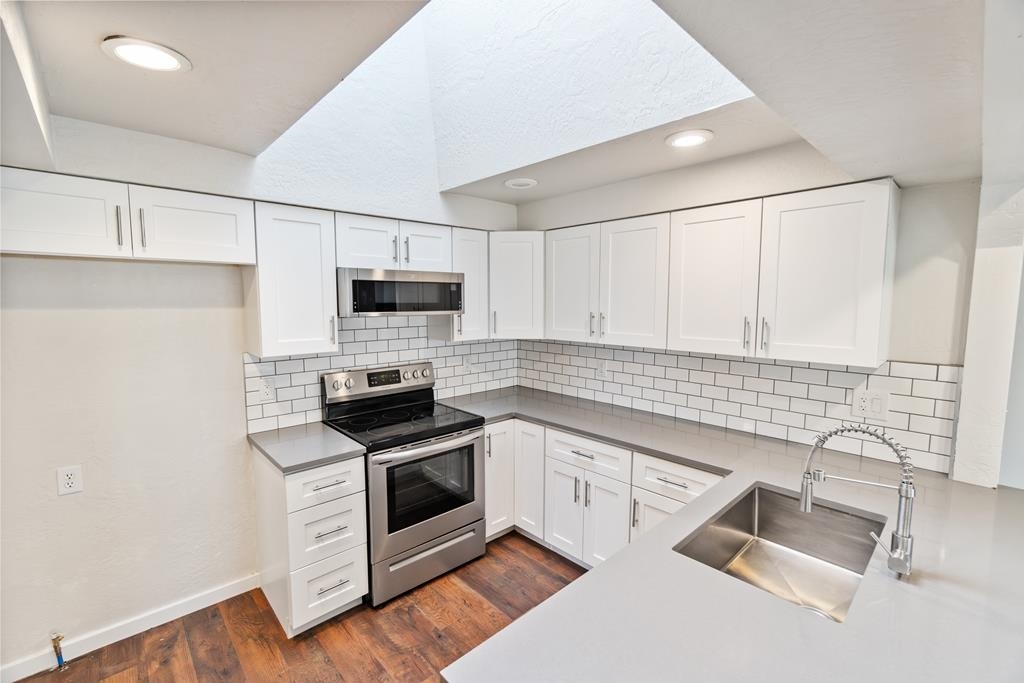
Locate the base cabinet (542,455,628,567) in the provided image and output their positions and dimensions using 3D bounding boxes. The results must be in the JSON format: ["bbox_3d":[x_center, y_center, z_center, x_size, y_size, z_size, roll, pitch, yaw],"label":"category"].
[{"bbox_3d":[0.656,1.037,2.738,0.617,0.617,0.615,-5,7,-43],"label":"base cabinet"}]

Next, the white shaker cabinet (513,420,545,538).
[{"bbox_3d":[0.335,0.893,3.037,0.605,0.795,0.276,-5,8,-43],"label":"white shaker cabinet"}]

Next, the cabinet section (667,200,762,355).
[{"bbox_3d":[1.145,-0.325,2.318,0.328,0.756,0.457,-5,7,-43],"label":"cabinet section"}]

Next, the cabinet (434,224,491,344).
[{"bbox_3d":[-0.392,-0.389,3.080,0.310,0.757,0.328,-5,7,-43],"label":"cabinet"}]

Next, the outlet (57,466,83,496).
[{"bbox_3d":[-1.968,0.618,1.900,0.075,0.122,0.008,-5,8,-43],"label":"outlet"}]

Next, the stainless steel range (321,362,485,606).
[{"bbox_3d":[-0.647,0.791,2.676,0.767,1.187,0.680,-5,8,-43],"label":"stainless steel range"}]

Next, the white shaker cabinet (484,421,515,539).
[{"bbox_3d":[-0.282,0.906,3.083,0.277,0.792,0.592,-5,7,-43],"label":"white shaker cabinet"}]

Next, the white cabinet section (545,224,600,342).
[{"bbox_3d":[0.516,-0.388,2.988,0.328,0.756,0.465,-5,7,-43],"label":"white cabinet section"}]

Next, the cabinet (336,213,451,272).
[{"bbox_3d":[-0.787,-0.584,2.696,0.767,0.300,0.328,-5,7,-43],"label":"cabinet"}]

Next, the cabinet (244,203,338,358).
[{"bbox_3d":[-1.210,-0.321,2.327,0.384,0.757,0.328,-5,7,-43],"label":"cabinet"}]

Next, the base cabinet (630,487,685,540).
[{"bbox_3d":[1.015,1.078,2.331,0.615,0.642,0.458,-5,8,-43],"label":"base cabinet"}]

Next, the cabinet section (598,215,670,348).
[{"bbox_3d":[0.832,-0.356,2.651,0.328,0.756,0.460,-5,7,-43],"label":"cabinet section"}]

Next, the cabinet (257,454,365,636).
[{"bbox_3d":[-1.103,0.991,2.318,0.380,0.858,0.635,-5,8,-43],"label":"cabinet"}]

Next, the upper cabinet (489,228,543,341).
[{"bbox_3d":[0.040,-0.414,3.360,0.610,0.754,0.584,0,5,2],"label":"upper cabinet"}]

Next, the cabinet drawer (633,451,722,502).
[{"bbox_3d":[0.975,0.669,2.254,0.525,0.183,0.454,-5,8,-43],"label":"cabinet drawer"}]

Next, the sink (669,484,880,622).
[{"bbox_3d":[0.885,0.739,1.386,0.724,0.239,0.419,-5,7,-43],"label":"sink"}]

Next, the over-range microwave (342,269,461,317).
[{"bbox_3d":[-0.736,-0.294,2.663,0.761,0.258,0.455,-5,8,-43],"label":"over-range microwave"}]

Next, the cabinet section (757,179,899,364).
[{"bbox_3d":[1.456,-0.294,1.986,0.328,0.756,0.455,-5,7,-43],"label":"cabinet section"}]

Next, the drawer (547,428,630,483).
[{"bbox_3d":[0.628,0.640,2.677,0.541,0.185,0.615,-5,7,-43],"label":"drawer"}]

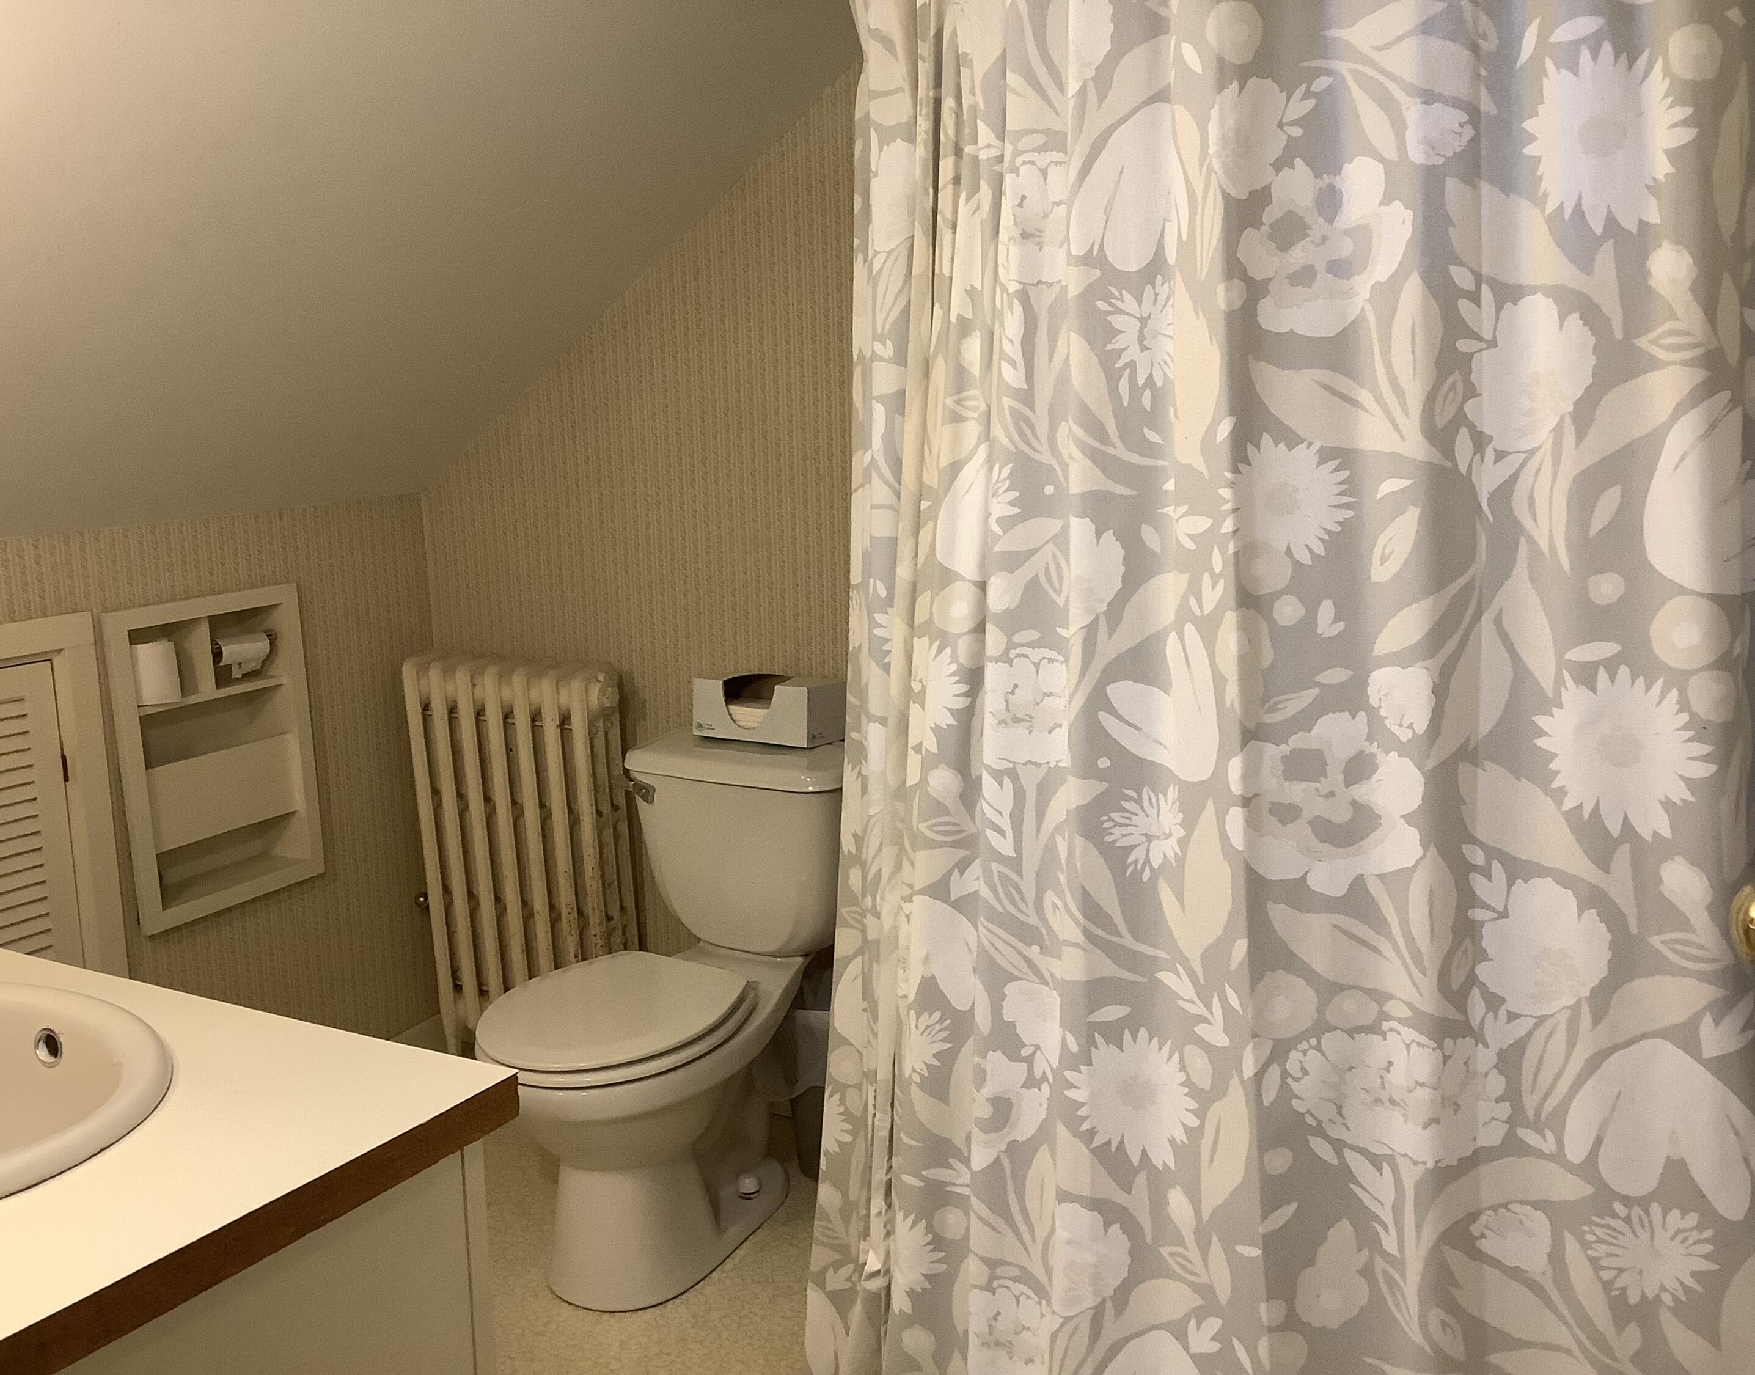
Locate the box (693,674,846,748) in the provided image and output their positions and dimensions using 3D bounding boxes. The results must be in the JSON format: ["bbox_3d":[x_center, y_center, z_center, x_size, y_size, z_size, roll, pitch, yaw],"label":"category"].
[{"bbox_3d":[-0.178,0.036,2.768,0.230,0.097,0.122,5,11,31],"label":"box"}]

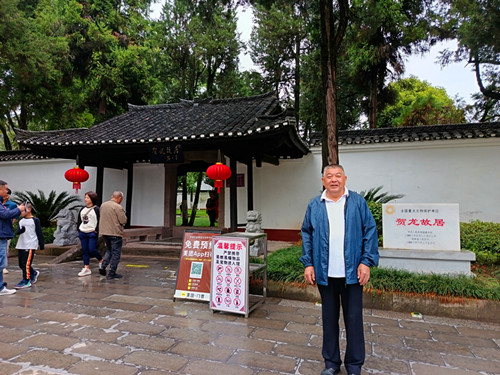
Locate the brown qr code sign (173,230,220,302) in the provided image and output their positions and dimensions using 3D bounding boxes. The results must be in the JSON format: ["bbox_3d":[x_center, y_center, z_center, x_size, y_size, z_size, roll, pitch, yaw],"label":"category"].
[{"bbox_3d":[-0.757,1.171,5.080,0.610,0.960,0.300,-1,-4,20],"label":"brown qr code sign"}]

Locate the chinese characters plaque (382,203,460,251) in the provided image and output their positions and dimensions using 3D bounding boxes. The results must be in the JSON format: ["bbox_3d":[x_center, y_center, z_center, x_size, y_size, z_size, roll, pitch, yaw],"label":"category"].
[{"bbox_3d":[2.952,0.674,5.950,1.190,0.785,0.090,-1,-4,20],"label":"chinese characters plaque"}]

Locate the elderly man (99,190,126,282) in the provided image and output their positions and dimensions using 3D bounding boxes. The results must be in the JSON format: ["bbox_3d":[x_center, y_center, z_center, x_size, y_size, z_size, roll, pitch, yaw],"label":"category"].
[{"bbox_3d":[-2.686,0.930,6.831,0.540,1.680,0.420,-2,-5,30],"label":"elderly man"}]

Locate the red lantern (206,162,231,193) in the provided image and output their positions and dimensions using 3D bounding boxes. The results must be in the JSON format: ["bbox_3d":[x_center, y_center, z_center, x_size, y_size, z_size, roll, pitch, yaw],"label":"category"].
[{"bbox_3d":[-0.822,-0.261,9.250,0.670,0.820,0.670,0,-4,0],"label":"red lantern"}]

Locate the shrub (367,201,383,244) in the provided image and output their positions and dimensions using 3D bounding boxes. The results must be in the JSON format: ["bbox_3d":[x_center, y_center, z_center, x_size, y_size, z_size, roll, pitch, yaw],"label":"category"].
[{"bbox_3d":[2.586,0.800,7.200,1.200,1.300,1.100,-1,-4,20],"label":"shrub"}]

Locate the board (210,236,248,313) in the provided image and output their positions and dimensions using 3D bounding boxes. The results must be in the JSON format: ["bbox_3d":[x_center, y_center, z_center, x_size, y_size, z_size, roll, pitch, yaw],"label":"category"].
[{"bbox_3d":[-0.253,1.097,4.360,0.495,0.920,0.040,-1,-4,20],"label":"board"}]

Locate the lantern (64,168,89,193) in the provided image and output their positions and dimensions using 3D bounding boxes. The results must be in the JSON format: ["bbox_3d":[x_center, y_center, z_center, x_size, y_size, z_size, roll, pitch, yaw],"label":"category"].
[{"bbox_3d":[-5.345,-0.225,10.700,0.680,0.800,0.680,-1,-4,20],"label":"lantern"}]

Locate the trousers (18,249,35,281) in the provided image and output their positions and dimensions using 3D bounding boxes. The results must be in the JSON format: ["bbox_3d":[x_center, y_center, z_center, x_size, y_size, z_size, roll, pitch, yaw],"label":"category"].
[{"bbox_3d":[-3.970,1.288,6.202,0.340,0.640,0.320,3,-5,-35],"label":"trousers"}]

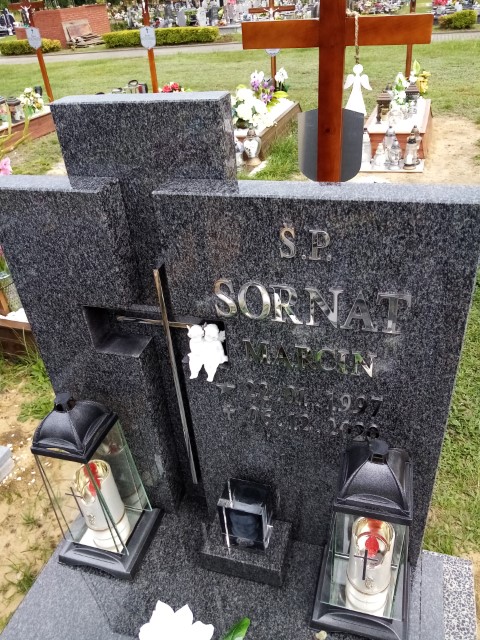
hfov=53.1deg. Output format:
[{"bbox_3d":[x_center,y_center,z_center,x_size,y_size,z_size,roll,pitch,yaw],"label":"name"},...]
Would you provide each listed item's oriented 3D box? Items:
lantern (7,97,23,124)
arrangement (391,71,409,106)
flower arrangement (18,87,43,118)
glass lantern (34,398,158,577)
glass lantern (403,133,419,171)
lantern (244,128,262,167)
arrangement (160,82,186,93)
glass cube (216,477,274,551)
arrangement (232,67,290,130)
[{"bbox_3d":[-2.967,-2.770,6.313,0.155,0.270,0.155,6,35,17],"label":"lantern"},{"bbox_3d":[1.688,-2.397,5.032,0.180,0.340,0.180,6,35,17],"label":"arrangement"},{"bbox_3d":[-2.874,-2.985,6.570,0.280,0.330,0.250,6,35,17],"label":"flower arrangement"},{"bbox_3d":[-0.310,0.321,1.009,0.180,0.443,0.171,6,35,16],"label":"glass lantern"},{"bbox_3d":[1.444,-1.420,4.024,0.115,0.285,0.115,6,35,17],"label":"glass lantern"},{"bbox_3d":[0.132,-1.643,4.523,0.145,0.310,0.145,6,35,17],"label":"lantern"},{"bbox_3d":[-0.866,-3.017,6.409,0.320,0.270,0.280,6,35,17],"label":"arrangement"},{"bbox_3d":[0.014,0.409,1.014,0.092,0.129,0.069,5,35,16],"label":"glass cube"},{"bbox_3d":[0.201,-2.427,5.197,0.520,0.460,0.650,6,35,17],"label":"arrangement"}]

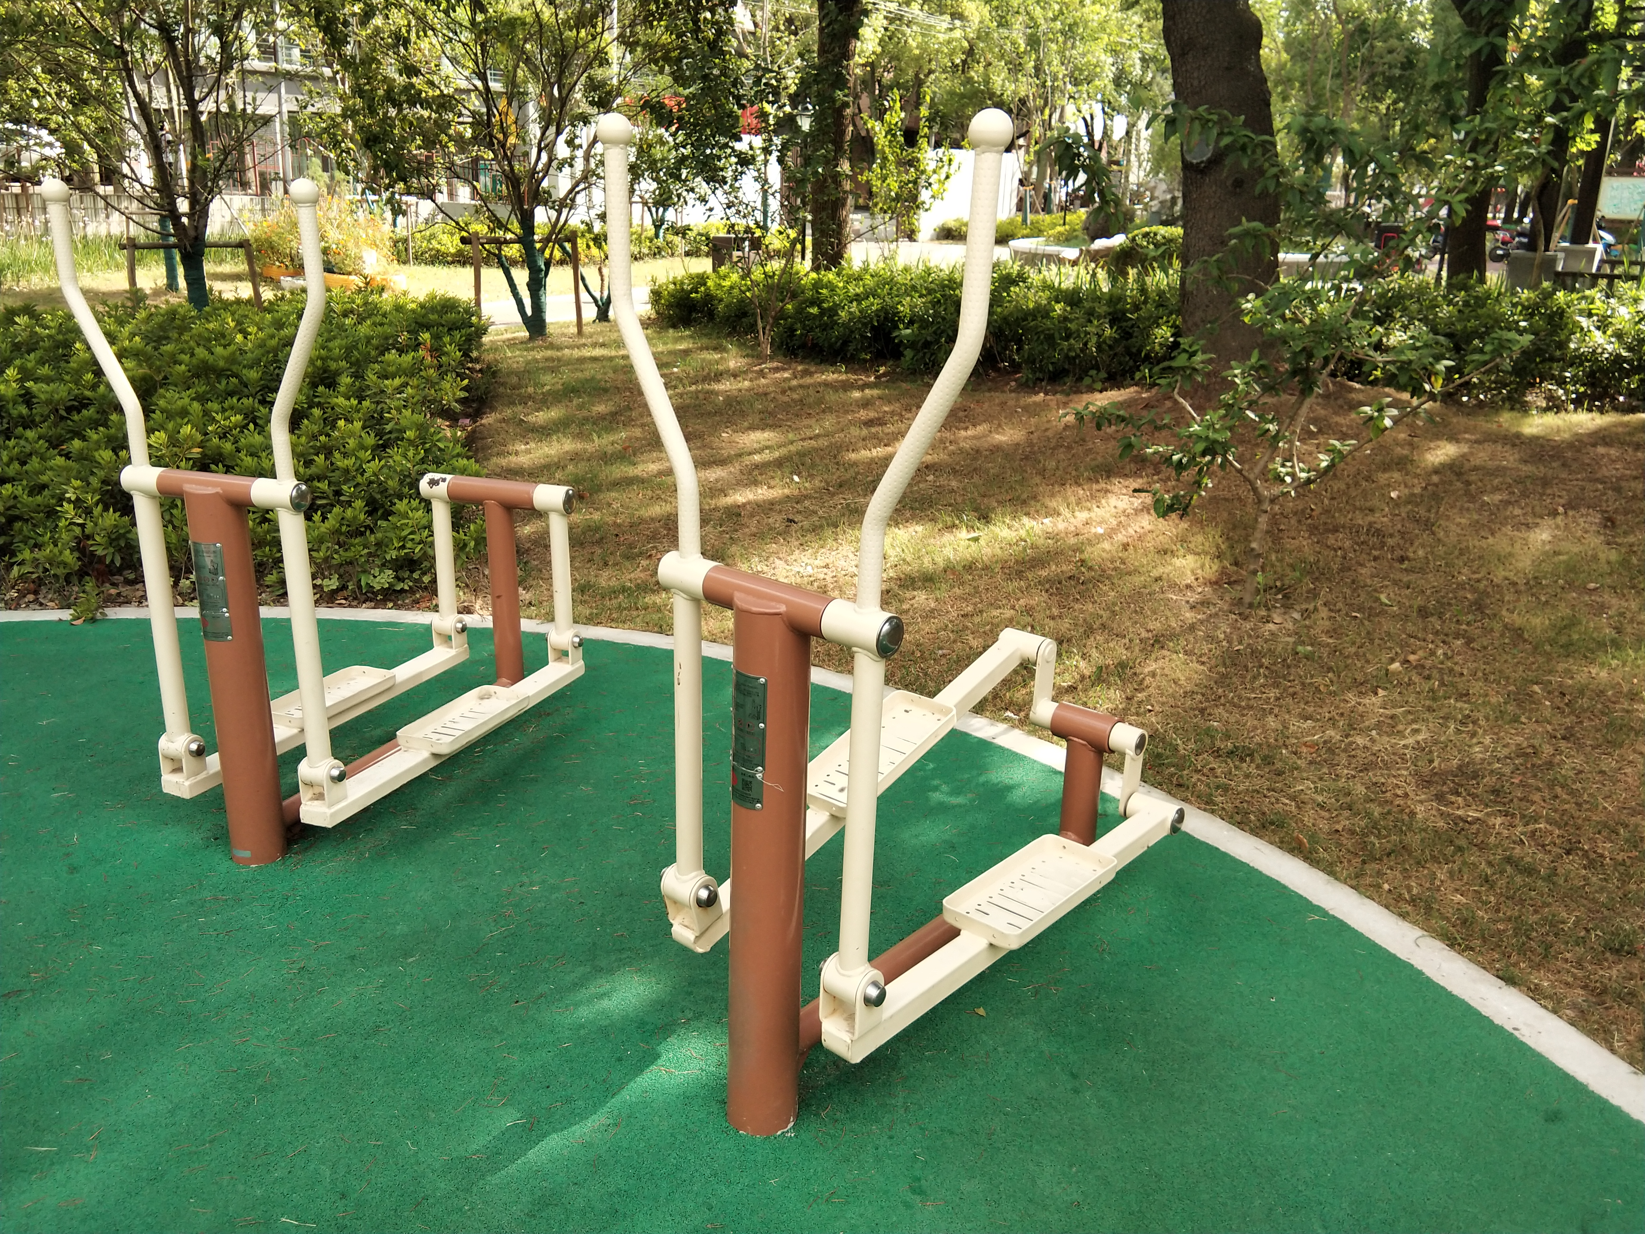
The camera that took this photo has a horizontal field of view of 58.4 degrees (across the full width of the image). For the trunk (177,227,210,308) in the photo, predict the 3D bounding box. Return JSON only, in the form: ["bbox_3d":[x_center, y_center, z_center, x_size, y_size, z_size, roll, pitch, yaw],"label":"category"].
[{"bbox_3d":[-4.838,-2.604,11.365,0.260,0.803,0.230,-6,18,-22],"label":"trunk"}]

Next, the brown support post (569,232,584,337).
[{"bbox_3d":[-2.235,-3.026,13.412,0.090,0.927,0.085,-2,17,-9],"label":"brown support post"}]

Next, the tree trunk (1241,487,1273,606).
[{"bbox_3d":[1.519,-0.241,5.160,0.090,0.436,0.080,6,17,16],"label":"tree trunk"}]

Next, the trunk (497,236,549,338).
[{"bbox_3d":[-2.694,-2.986,13.338,0.420,0.899,0.320,-2,17,-11],"label":"trunk"}]

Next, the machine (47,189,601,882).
[{"bbox_3d":[-1.106,-0.309,3.629,0.724,1.492,1.142,7,18,22],"label":"machine"}]

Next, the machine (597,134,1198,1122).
[{"bbox_3d":[0.234,-0.017,2.558,0.755,1.596,1.040,17,22,41],"label":"machine"}]

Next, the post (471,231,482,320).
[{"bbox_3d":[-3.107,-3.005,13.241,0.090,0.880,0.085,-3,17,-13],"label":"post"}]

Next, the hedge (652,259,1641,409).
[{"bbox_3d":[1.829,-2.517,12.389,9.043,0.760,2.453,12,20,34],"label":"hedge"}]

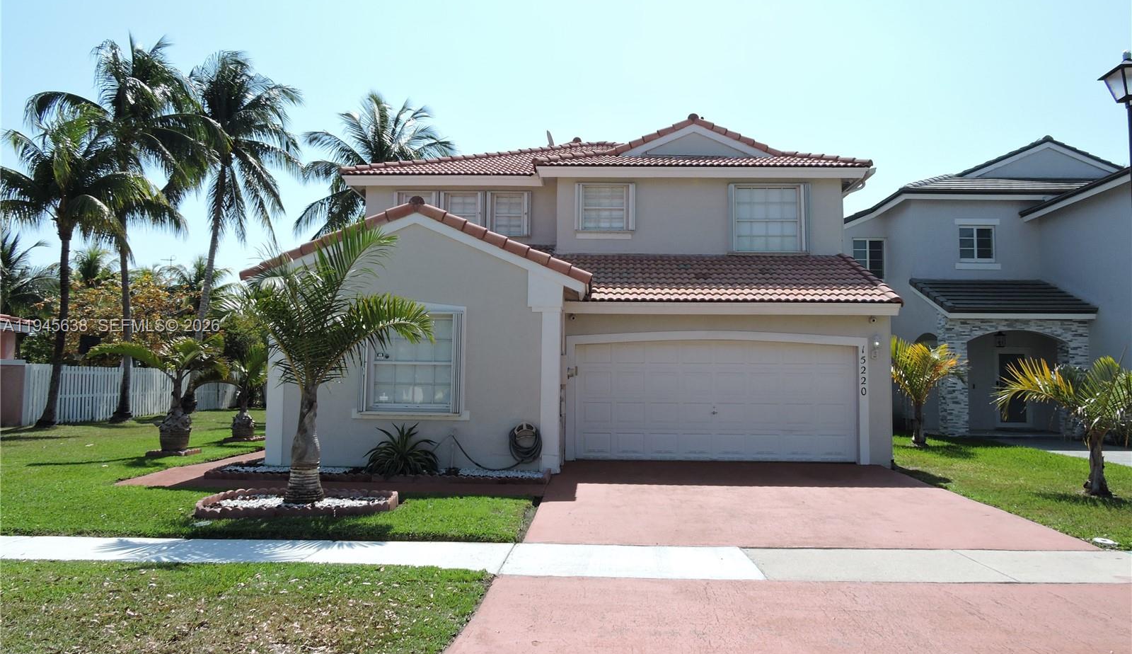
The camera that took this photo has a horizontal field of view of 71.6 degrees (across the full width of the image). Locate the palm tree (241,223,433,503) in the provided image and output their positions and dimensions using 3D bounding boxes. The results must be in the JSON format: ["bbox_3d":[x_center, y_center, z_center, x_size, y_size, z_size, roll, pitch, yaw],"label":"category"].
[{"bbox_3d":[-2.769,0.402,9.478,2.270,3.310,2.200,1,-4,2],"label":"palm tree"}]

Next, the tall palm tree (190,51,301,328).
[{"bbox_3d":[-13.437,-3.944,32.357,4.720,15.040,4.600,1,-4,2],"label":"tall palm tree"}]

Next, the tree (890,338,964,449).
[{"bbox_3d":[8.959,1.593,19.588,1.840,2.670,1.800,1,-4,2],"label":"tree"}]

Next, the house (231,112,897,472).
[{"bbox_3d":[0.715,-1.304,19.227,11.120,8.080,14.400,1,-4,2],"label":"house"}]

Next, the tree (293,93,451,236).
[{"bbox_3d":[-8.053,-3.064,32.541,6.500,13.430,6.200,1,-4,2],"label":"tree"}]

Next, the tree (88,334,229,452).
[{"bbox_3d":[-8.099,1.292,15.586,2.610,2.280,2.500,1,-4,2],"label":"tree"}]

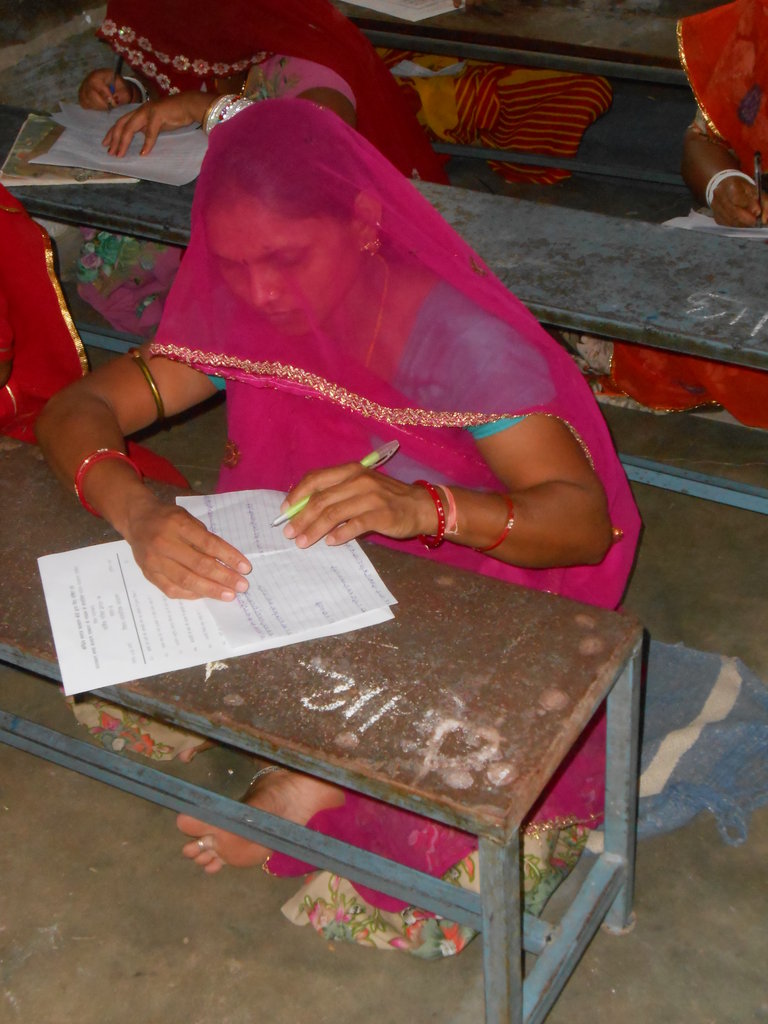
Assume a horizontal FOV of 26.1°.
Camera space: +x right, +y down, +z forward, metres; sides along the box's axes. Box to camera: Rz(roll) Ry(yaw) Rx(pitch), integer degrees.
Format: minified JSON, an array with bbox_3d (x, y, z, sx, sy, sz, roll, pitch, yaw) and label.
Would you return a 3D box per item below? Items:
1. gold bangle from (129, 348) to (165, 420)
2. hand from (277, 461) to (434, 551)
[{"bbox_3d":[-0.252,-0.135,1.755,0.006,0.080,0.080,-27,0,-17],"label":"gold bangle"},{"bbox_3d":[-0.024,-0.006,1.582,0.140,0.060,0.084,-12,47,9],"label":"hand"}]

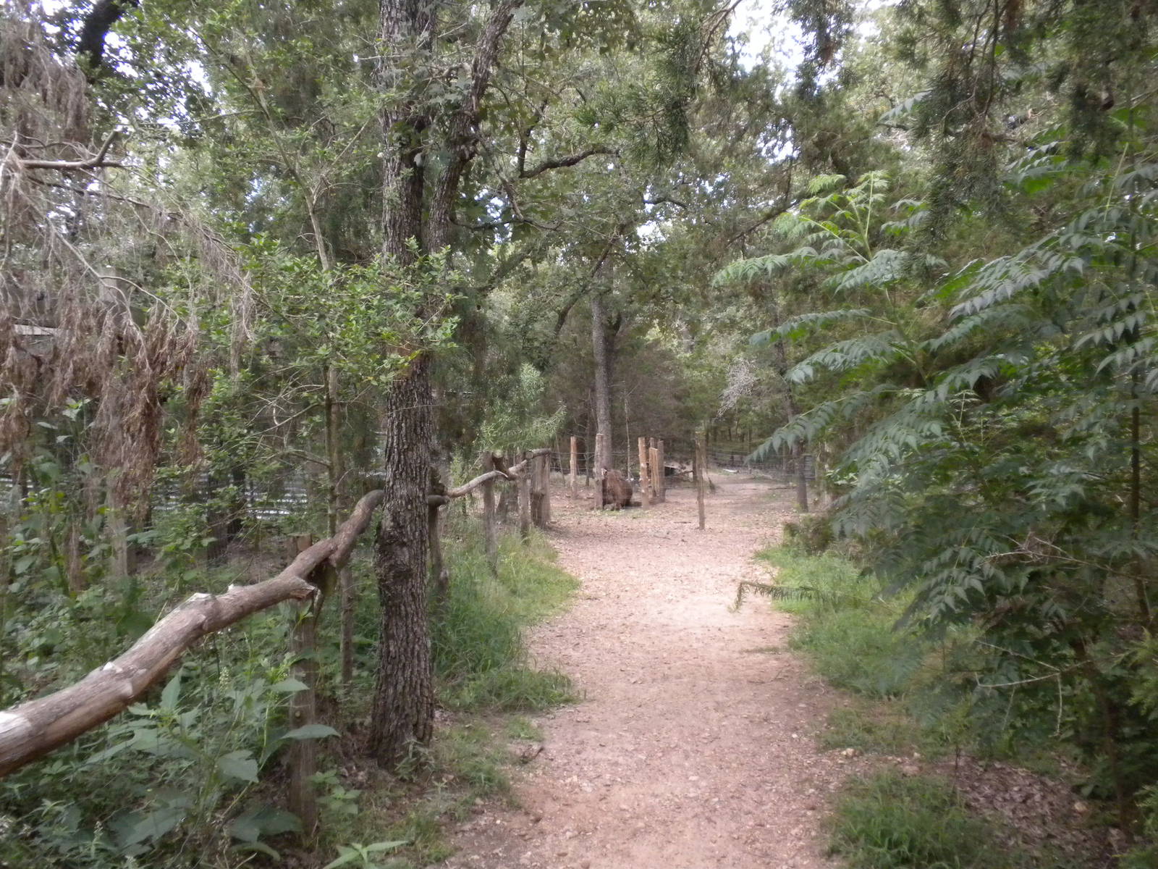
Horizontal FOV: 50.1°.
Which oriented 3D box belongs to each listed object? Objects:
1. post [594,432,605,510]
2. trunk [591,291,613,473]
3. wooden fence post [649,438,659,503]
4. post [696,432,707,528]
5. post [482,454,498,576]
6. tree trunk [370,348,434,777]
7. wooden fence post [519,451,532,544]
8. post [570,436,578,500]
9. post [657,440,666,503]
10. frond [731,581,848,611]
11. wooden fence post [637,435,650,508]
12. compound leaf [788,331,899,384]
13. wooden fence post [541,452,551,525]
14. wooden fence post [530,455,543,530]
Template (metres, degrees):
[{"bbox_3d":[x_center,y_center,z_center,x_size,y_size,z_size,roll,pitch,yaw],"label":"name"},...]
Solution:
[{"bbox_3d":[0.349,0.628,21.200,0.160,1.300,0.160,0,1,0],"label":"post"},{"bbox_3d":[0.475,-0.895,25.500,0.320,4.164,0.320,-4,1,0],"label":"trunk"},{"bbox_3d":[1.379,0.667,22.800,0.150,1.184,0.150,-2,1,0],"label":"wooden fence post"},{"bbox_3d":[1.684,0.637,17.100,0.090,1.363,0.090,-2,1,0],"label":"post"},{"bbox_3d":[-0.862,0.787,12.100,0.110,1.195,0.110,-3,1,0],"label":"post"},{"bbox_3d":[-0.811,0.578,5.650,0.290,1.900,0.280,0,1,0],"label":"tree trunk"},{"bbox_3d":[-0.683,0.770,15.500,0.125,1.123,0.125,-3,1,0],"label":"wooden fence post"},{"bbox_3d":[-0.092,0.622,23.000,0.140,1.190,0.140,0,1,0],"label":"post"},{"bbox_3d":[1.491,0.652,22.300,0.140,1.160,0.140,0,1,0],"label":"post"},{"bbox_3d":[1.396,1.070,8.200,0.760,0.200,0.250,0,1,0],"label":"frond"},{"bbox_3d":[1.121,0.657,21.400,0.130,1.237,0.130,-3,1,0],"label":"wooden fence post"},{"bbox_3d":[0.987,-0.287,4.600,0.430,0.190,0.220,0,1,0],"label":"compound leaf"},{"bbox_3d":[-0.468,0.774,17.800,0.115,1.041,0.115,-1,1,0],"label":"wooden fence post"},{"bbox_3d":[-0.598,0.788,17.400,0.180,1.060,0.180,0,1,0],"label":"wooden fence post"}]

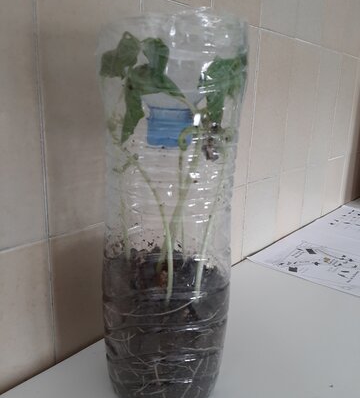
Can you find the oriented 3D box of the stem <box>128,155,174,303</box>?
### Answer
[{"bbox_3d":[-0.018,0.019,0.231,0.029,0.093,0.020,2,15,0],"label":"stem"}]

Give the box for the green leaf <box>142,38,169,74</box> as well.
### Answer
[{"bbox_3d":[-0.015,-0.085,0.214,0.015,0.020,0.014,2,15,0],"label":"green leaf"}]

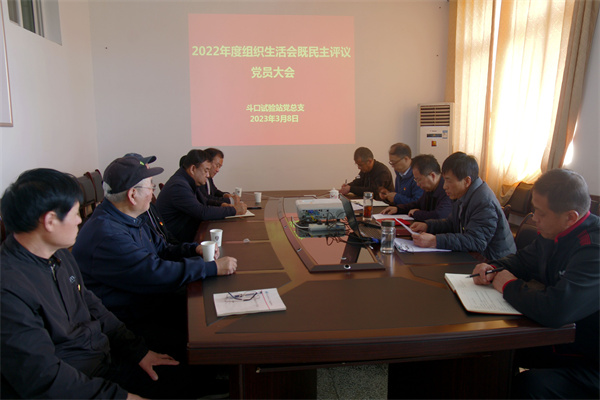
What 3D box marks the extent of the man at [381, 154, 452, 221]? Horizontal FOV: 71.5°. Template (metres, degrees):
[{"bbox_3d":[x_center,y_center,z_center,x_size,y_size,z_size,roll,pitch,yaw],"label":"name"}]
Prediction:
[{"bbox_3d":[1.004,0.282,3.150,0.780,1.220,0.550,-2,6,-9],"label":"man"}]

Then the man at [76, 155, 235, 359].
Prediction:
[{"bbox_3d":[-0.644,0.423,1.886,0.770,1.260,0.550,-2,6,-10],"label":"man"}]

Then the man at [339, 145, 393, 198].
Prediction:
[{"bbox_3d":[0.742,0.126,4.441,0.760,1.260,0.550,-3,7,-21],"label":"man"}]

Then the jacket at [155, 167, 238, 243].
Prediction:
[{"bbox_3d":[-0.859,0.057,3.425,0.640,0.640,0.540,-1,6,0],"label":"jacket"}]

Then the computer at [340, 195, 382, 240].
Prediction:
[{"bbox_3d":[0.431,0.089,2.646,0.280,0.235,0.360,-1,6,0],"label":"computer"}]

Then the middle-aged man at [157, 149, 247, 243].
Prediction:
[{"bbox_3d":[-0.807,0.241,3.445,0.770,1.280,0.550,-1,6,0],"label":"middle-aged man"}]

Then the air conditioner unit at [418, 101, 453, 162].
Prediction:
[{"bbox_3d":[1.994,-0.449,6.140,0.490,1.830,0.300,1,6,15],"label":"air conditioner unit"}]

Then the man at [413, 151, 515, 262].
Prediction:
[{"bbox_3d":[0.915,0.355,2.354,0.760,1.250,0.550,-1,6,-6],"label":"man"}]

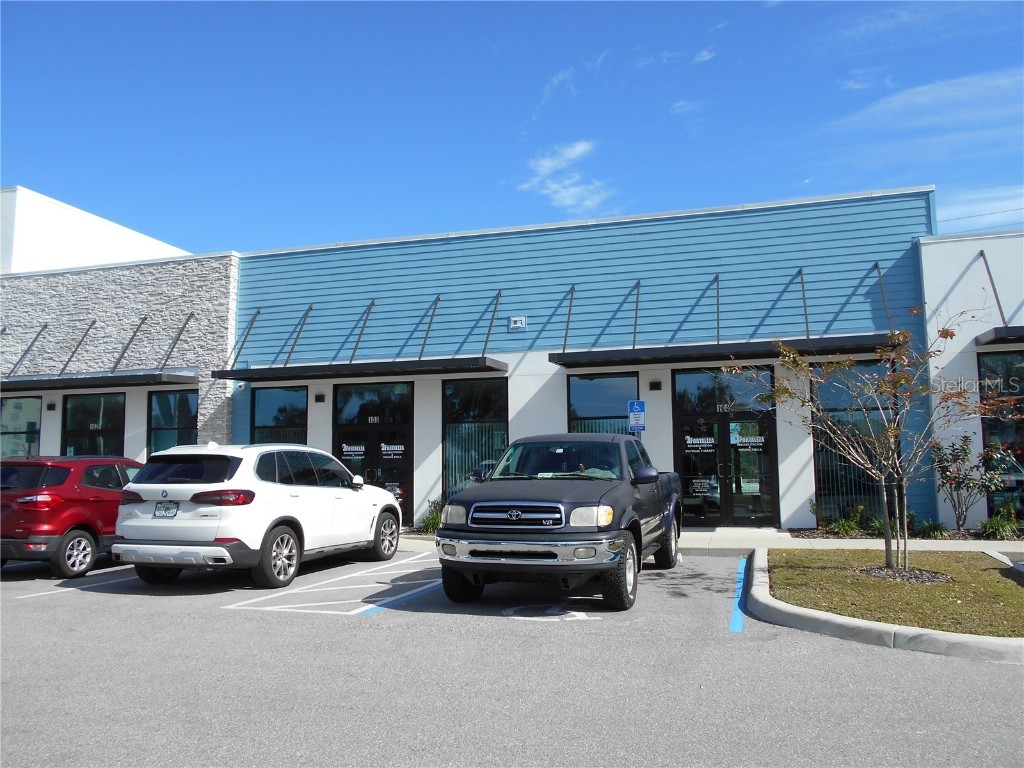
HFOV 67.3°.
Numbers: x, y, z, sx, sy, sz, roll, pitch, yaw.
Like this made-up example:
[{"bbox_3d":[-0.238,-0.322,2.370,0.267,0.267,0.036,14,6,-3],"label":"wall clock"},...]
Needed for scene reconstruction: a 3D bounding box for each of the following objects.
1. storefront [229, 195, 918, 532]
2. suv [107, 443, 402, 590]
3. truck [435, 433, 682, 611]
[{"bbox_3d":[0.623,-0.270,16.084,15.400,6.400,2.500,-2,-6,15],"label":"storefront"},{"bbox_3d":[-3.334,1.791,11.011,2.060,1.760,4.930,-2,-7,16],"label":"suv"},{"bbox_3d":[0.848,1.574,9.874,2.050,1.860,5.530,-3,-7,18],"label":"truck"}]

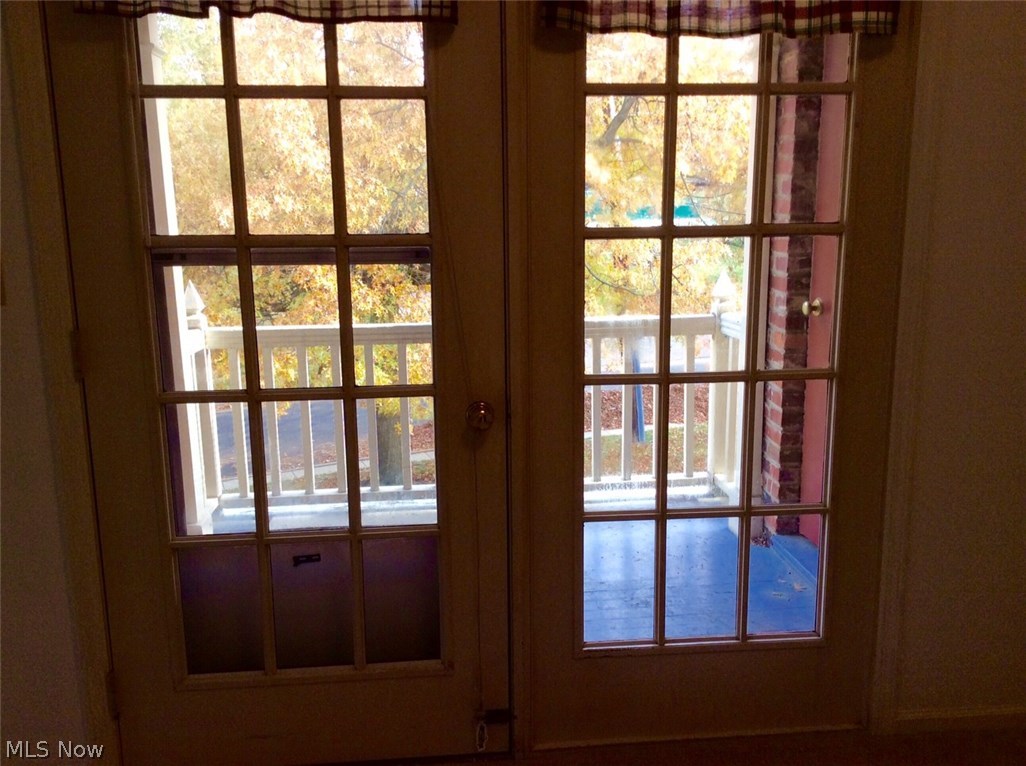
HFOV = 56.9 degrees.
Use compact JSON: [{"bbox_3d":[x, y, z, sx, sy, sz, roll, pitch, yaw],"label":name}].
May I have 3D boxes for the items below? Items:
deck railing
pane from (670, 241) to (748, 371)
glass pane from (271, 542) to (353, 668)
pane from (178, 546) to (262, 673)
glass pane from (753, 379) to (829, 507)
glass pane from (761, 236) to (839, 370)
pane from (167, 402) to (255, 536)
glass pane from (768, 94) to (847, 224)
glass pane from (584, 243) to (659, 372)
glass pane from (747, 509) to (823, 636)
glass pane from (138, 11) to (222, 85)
[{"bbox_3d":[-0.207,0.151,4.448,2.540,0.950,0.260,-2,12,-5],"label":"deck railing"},{"bbox_3d":[0.454,-0.177,2.172,0.176,0.308,0.020,-2,12,-5],"label":"pane"},{"bbox_3d":[-0.463,0.516,2.195,0.176,0.308,0.020,-2,12,-5],"label":"glass pane"},{"bbox_3d":[-0.667,0.522,2.177,0.176,0.308,0.020,-2,12,-5],"label":"pane"},{"bbox_3d":[0.662,0.144,2.257,0.176,0.305,0.020,-2,12,-5],"label":"glass pane"},{"bbox_3d":[0.658,-0.183,2.190,0.176,0.308,0.020,-2,12,-5],"label":"glass pane"},{"bbox_3d":[-0.670,0.194,2.111,0.176,0.305,0.020,-2,12,-5],"label":"pane"},{"bbox_3d":[0.655,-0.499,2.126,0.176,0.280,0.020,-2,12,-5],"label":"glass pane"},{"bbox_3d":[0.250,-0.171,2.154,0.176,0.308,0.020,-2,12,-5],"label":"glass pane"},{"bbox_3d":[0.665,0.471,2.324,0.176,0.308,0.020,-2,12,-5],"label":"glass pane"},{"bbox_3d":[-0.680,-0.747,1.919,0.176,0.273,0.020,-2,12,-5],"label":"glass pane"}]

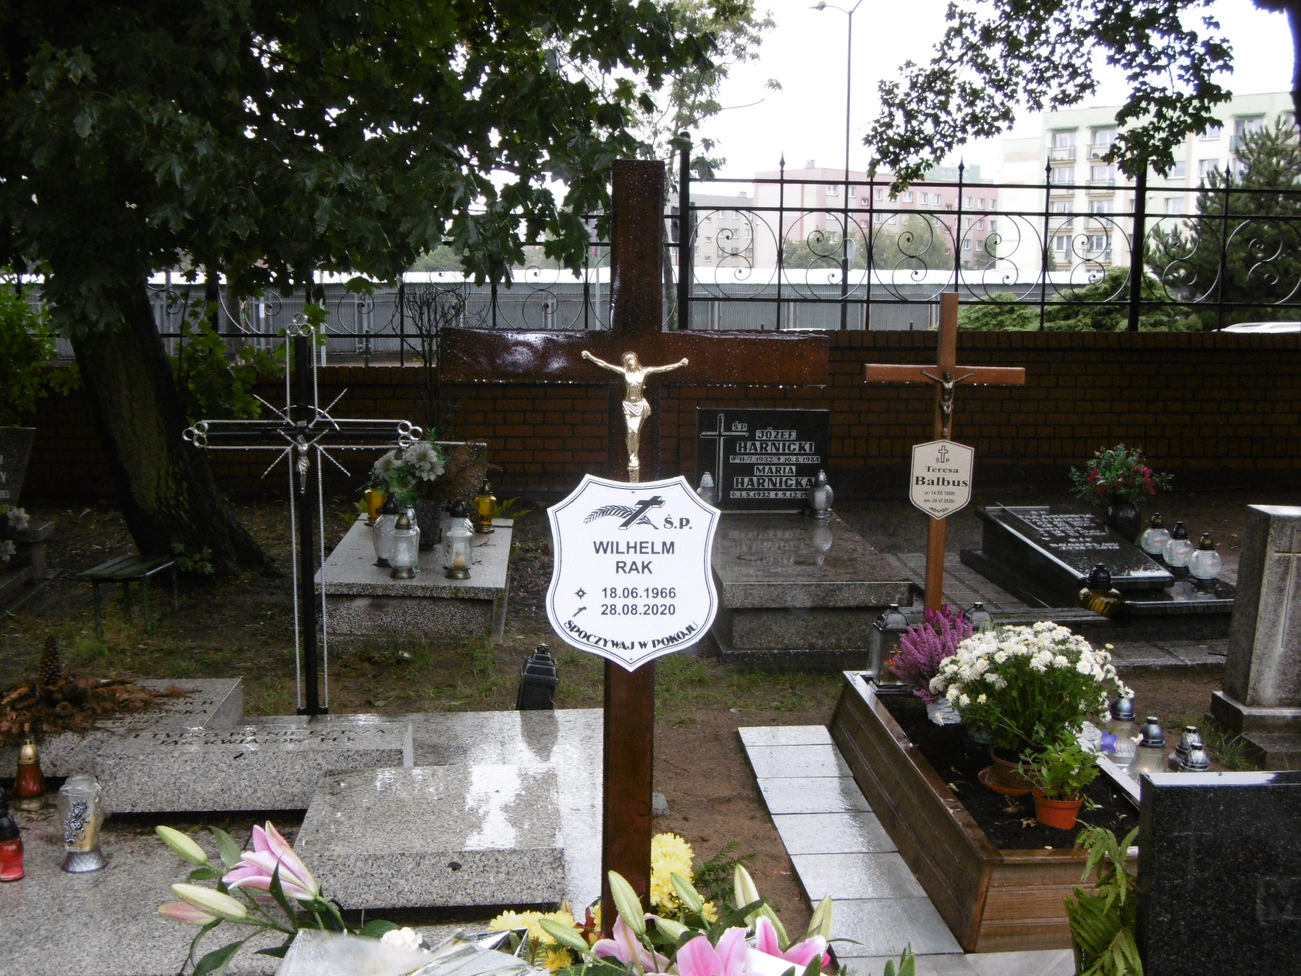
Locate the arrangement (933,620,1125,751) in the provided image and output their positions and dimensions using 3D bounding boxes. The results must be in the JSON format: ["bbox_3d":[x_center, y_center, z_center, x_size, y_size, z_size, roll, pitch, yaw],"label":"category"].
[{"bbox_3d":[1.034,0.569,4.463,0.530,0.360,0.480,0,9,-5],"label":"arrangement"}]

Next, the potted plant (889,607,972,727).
[{"bbox_3d":[0.891,0.544,5.097,0.260,0.350,0.250,0,9,-5],"label":"potted plant"}]

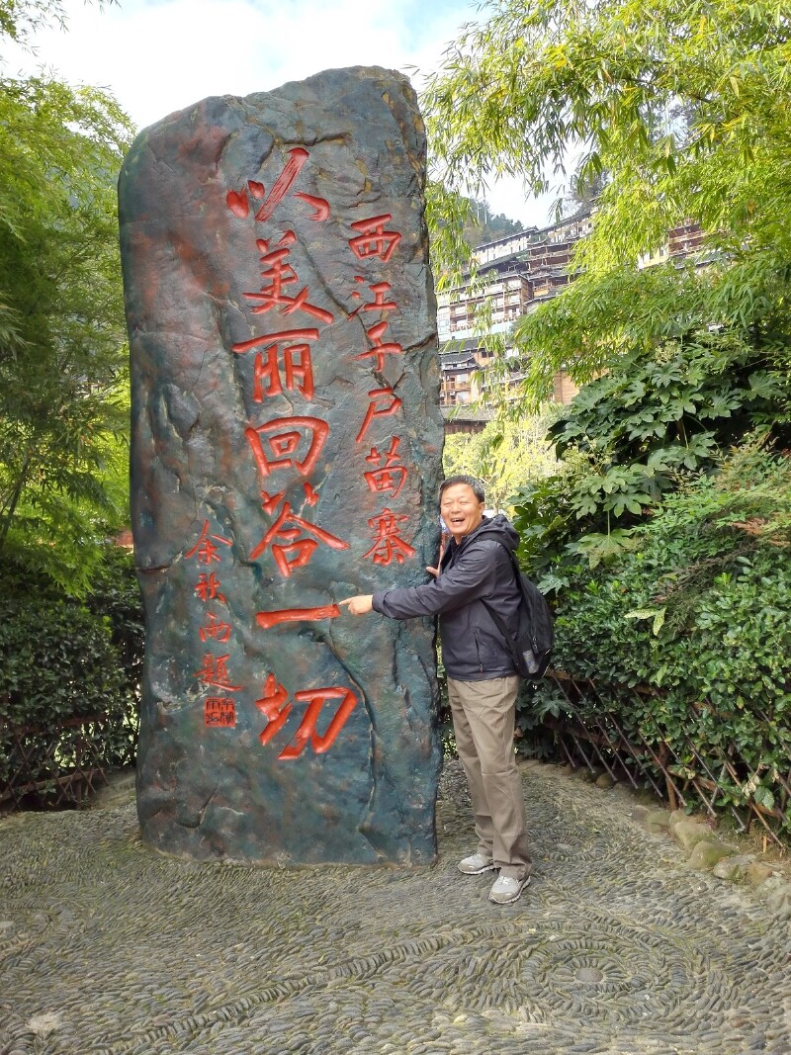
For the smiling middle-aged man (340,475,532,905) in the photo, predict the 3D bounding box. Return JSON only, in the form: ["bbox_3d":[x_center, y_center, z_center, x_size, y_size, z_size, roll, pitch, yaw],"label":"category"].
[{"bbox_3d":[0.200,0.620,3.610,0.710,1.680,0.560,0,0,-26],"label":"smiling middle-aged man"}]

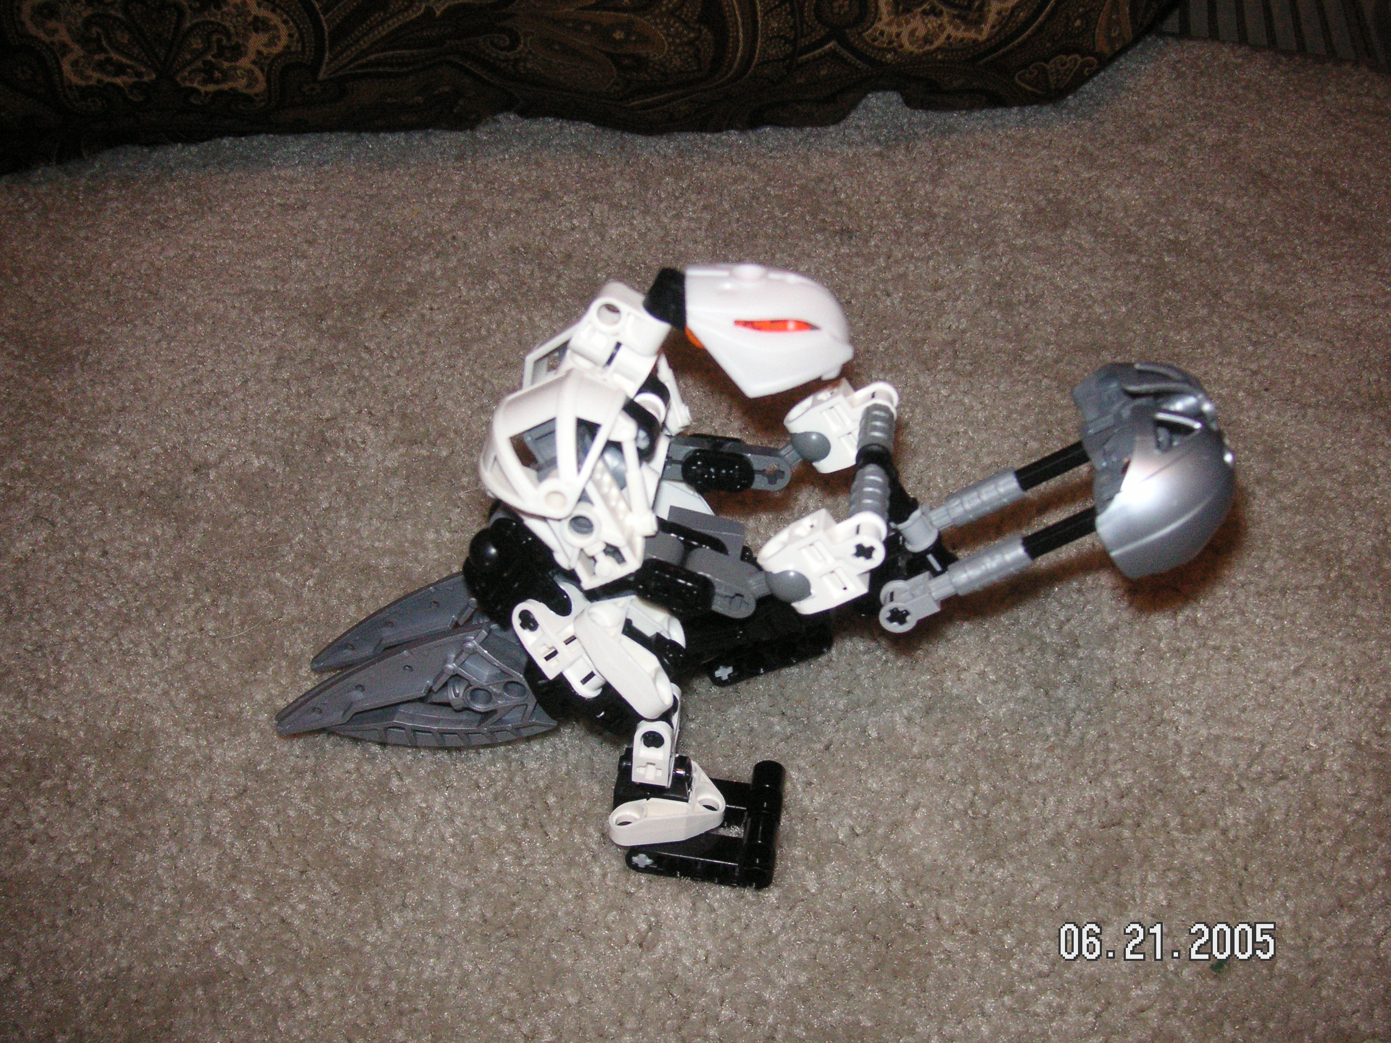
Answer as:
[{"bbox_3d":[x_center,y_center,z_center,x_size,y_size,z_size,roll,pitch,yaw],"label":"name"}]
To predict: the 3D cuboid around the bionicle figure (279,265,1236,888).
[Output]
[{"bbox_3d":[0.006,-0.001,0.321,0.204,0.119,0.102,5,37,6],"label":"bionicle figure"}]

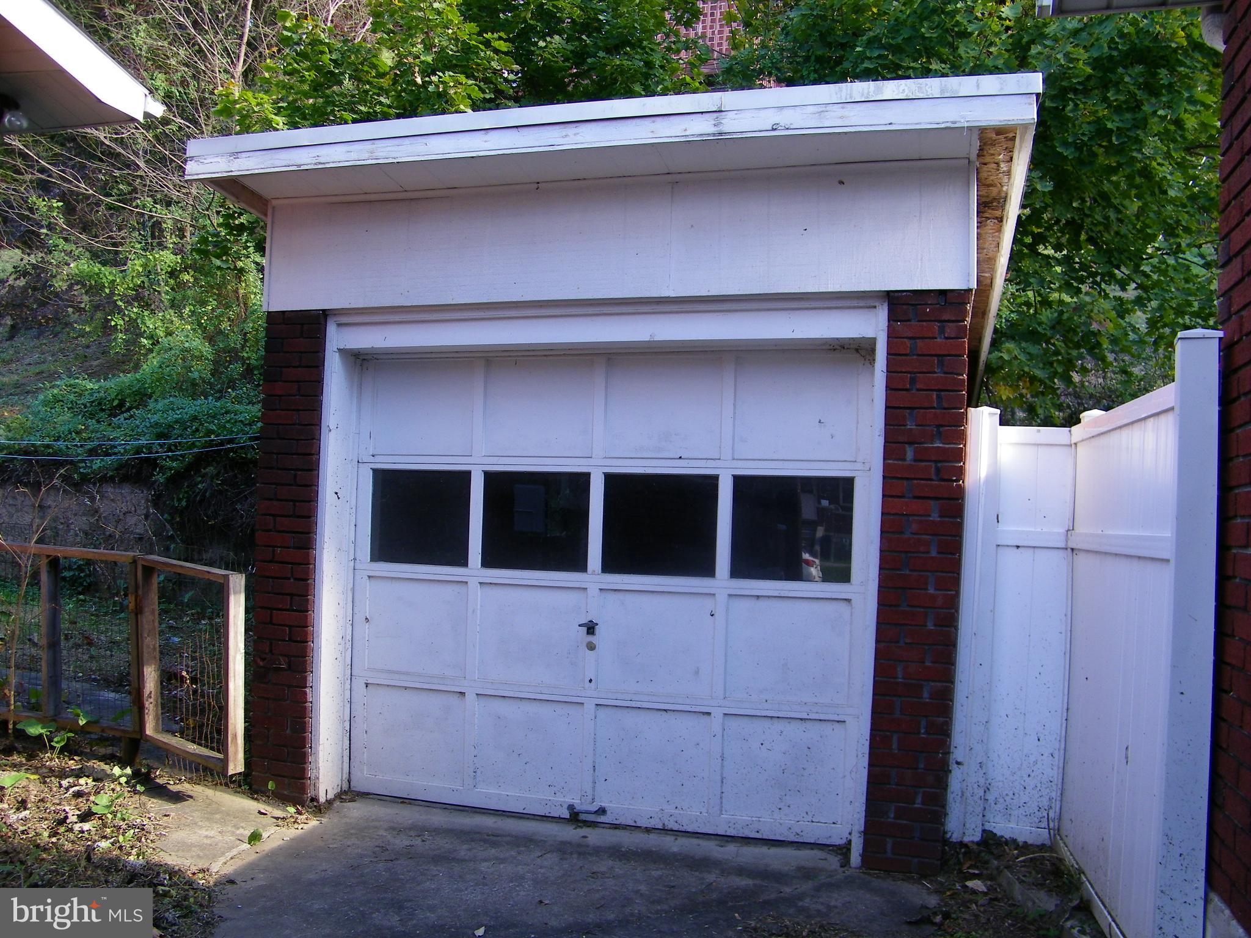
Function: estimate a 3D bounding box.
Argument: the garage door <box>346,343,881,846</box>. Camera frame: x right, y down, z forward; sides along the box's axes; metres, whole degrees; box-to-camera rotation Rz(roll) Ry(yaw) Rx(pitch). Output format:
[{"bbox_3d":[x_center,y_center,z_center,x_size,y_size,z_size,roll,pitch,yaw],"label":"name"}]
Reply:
[{"bbox_3d":[-0.149,0.509,4.514,2.370,2.085,0.080,2,-1,15],"label":"garage door"}]

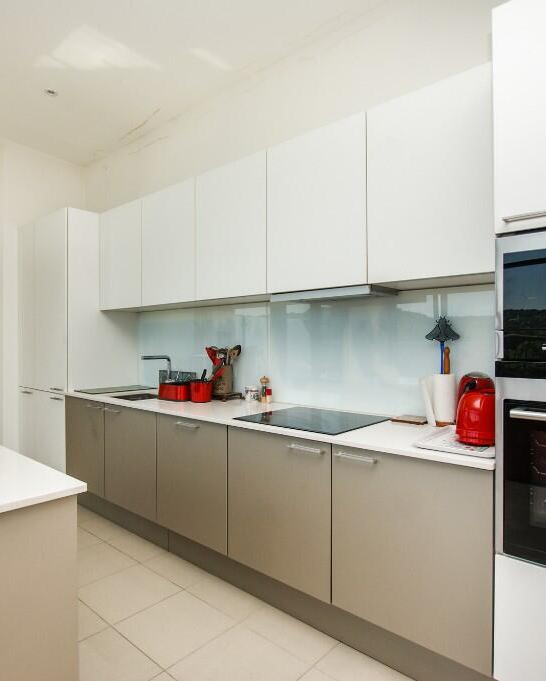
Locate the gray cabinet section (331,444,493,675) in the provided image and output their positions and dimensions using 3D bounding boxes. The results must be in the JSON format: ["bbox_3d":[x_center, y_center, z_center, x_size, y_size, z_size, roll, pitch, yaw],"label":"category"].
[{"bbox_3d":[0.471,0.739,1.541,0.597,0.645,0.028,0,0,40],"label":"gray cabinet section"}]

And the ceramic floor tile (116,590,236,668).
[{"bbox_3d":[-0.429,1.262,1.885,0.395,0.010,0.395,0,0,40],"label":"ceramic floor tile"}]

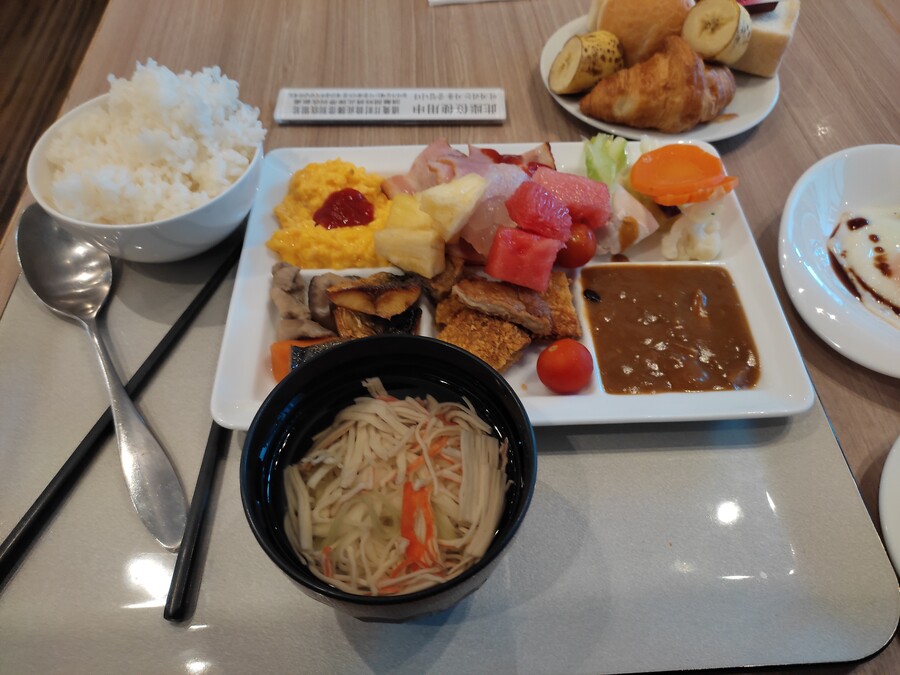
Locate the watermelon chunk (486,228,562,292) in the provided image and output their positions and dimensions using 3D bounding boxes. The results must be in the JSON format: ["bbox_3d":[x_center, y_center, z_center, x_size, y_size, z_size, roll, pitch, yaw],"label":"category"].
[{"bbox_3d":[0.035,-0.037,0.326,0.030,0.024,0.023,15,55,11],"label":"watermelon chunk"}]

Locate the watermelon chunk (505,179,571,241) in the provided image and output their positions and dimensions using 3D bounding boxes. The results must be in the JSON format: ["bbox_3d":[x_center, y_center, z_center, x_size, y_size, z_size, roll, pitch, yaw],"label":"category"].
[{"bbox_3d":[0.045,-0.063,0.341,0.032,0.023,0.023,29,59,20],"label":"watermelon chunk"}]

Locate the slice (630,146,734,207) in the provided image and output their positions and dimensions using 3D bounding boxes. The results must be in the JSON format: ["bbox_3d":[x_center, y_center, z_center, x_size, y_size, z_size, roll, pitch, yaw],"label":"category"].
[{"bbox_3d":[0.127,-0.088,0.369,0.056,0.017,0.044,0,54,0],"label":"slice"}]

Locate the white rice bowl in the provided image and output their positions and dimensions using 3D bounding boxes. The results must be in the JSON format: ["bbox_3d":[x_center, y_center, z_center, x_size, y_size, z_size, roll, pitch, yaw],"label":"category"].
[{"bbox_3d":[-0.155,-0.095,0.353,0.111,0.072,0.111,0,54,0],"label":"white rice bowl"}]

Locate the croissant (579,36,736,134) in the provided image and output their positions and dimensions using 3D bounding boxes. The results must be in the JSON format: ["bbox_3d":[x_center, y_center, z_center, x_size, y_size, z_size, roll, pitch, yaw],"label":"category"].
[{"bbox_3d":[0.128,-0.155,0.418,0.096,0.050,0.062,-7,54,-5],"label":"croissant"}]

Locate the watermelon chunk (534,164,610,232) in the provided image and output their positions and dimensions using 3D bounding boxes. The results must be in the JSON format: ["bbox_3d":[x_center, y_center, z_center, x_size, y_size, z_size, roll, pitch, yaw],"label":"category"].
[{"bbox_3d":[0.063,-0.071,0.349,0.039,0.025,0.026,15,55,11],"label":"watermelon chunk"}]

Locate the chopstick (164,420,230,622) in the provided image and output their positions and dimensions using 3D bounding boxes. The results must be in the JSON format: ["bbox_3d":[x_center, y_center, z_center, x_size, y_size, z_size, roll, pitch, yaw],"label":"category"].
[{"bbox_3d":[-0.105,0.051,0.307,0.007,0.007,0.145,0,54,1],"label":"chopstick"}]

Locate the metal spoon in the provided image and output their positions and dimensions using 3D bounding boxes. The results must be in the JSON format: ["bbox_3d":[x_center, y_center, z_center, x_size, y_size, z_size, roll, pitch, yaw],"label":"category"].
[{"bbox_3d":[-0.172,0.005,0.329,0.055,0.024,0.227,-26,60,-18],"label":"metal spoon"}]

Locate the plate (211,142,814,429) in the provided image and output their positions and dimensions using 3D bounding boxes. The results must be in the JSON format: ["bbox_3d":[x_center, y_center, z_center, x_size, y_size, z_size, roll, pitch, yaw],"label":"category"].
[{"bbox_3d":[0.027,-0.032,0.359,0.271,0.022,0.190,-1,54,-1],"label":"plate"}]

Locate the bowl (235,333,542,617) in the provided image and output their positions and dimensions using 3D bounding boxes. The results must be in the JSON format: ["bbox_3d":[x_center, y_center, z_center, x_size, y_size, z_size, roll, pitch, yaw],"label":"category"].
[{"bbox_3d":[-0.021,0.060,0.263,0.102,0.068,0.102,0,54,0],"label":"bowl"}]

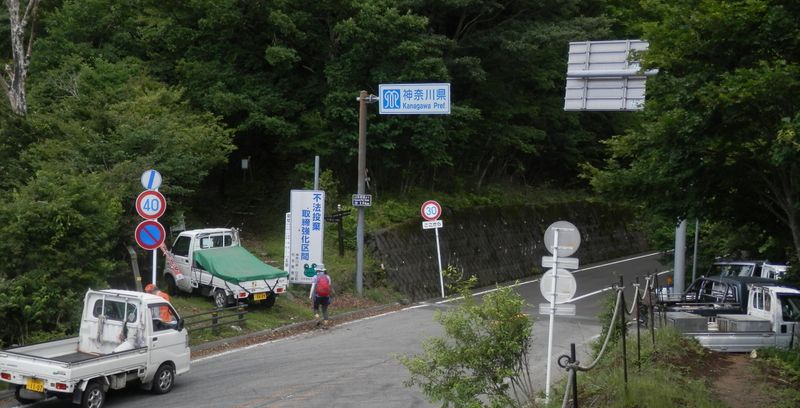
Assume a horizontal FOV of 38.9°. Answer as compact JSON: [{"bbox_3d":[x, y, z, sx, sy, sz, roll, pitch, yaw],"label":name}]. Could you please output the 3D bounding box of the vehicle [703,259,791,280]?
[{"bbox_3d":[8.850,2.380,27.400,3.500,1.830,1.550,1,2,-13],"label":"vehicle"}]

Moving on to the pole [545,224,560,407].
[{"bbox_3d":[2.508,1.836,18.650,0.080,2.870,0.080,3,2,7],"label":"pole"}]

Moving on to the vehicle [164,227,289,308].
[{"bbox_3d":[-4.380,1.553,28.334,1.480,1.800,3.390,-2,8,-40],"label":"vehicle"}]

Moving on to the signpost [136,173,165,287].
[{"bbox_3d":[-4.896,1.137,22.400,0.630,3.600,0.100,2,2,-3],"label":"signpost"}]

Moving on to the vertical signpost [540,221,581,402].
[{"bbox_3d":[2.565,1.768,18.620,0.630,3.000,0.100,3,2,7],"label":"vertical signpost"}]

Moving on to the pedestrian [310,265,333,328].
[{"bbox_3d":[-1.962,2.299,28.300,0.550,1.560,0.450,2,2,7],"label":"pedestrian"}]

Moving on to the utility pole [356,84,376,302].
[{"bbox_3d":[-1.027,-0.274,31.000,0.240,5.650,0.240,2,2,0],"label":"utility pole"}]

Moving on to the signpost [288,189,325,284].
[{"bbox_3d":[-2.469,0.885,29.900,0.930,2.600,0.120,1,2,2],"label":"signpost"}]

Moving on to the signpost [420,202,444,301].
[{"bbox_3d":[1.061,1.330,33.100,0.630,2.870,0.100,-6,2,3],"label":"signpost"}]

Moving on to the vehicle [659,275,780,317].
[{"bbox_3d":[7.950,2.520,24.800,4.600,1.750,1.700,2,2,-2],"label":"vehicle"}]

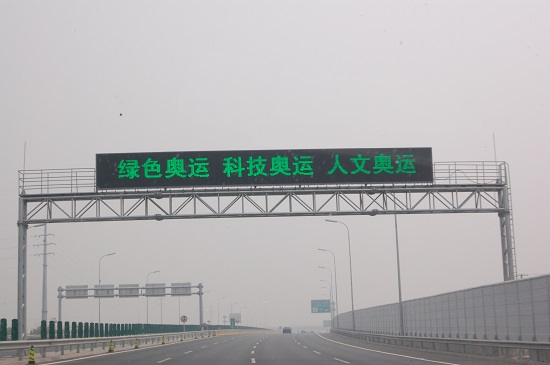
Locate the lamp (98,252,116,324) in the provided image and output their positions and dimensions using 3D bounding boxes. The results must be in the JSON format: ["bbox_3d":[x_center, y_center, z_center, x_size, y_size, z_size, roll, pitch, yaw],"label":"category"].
[{"bbox_3d":[-31.390,21.299,163.134,3.194,16.109,0.380,-2,-10,3],"label":"lamp"}]

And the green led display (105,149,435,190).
[{"bbox_3d":[-0.450,-0.650,42.526,16.414,1.762,0.450,-1,-10,-3],"label":"green led display"}]

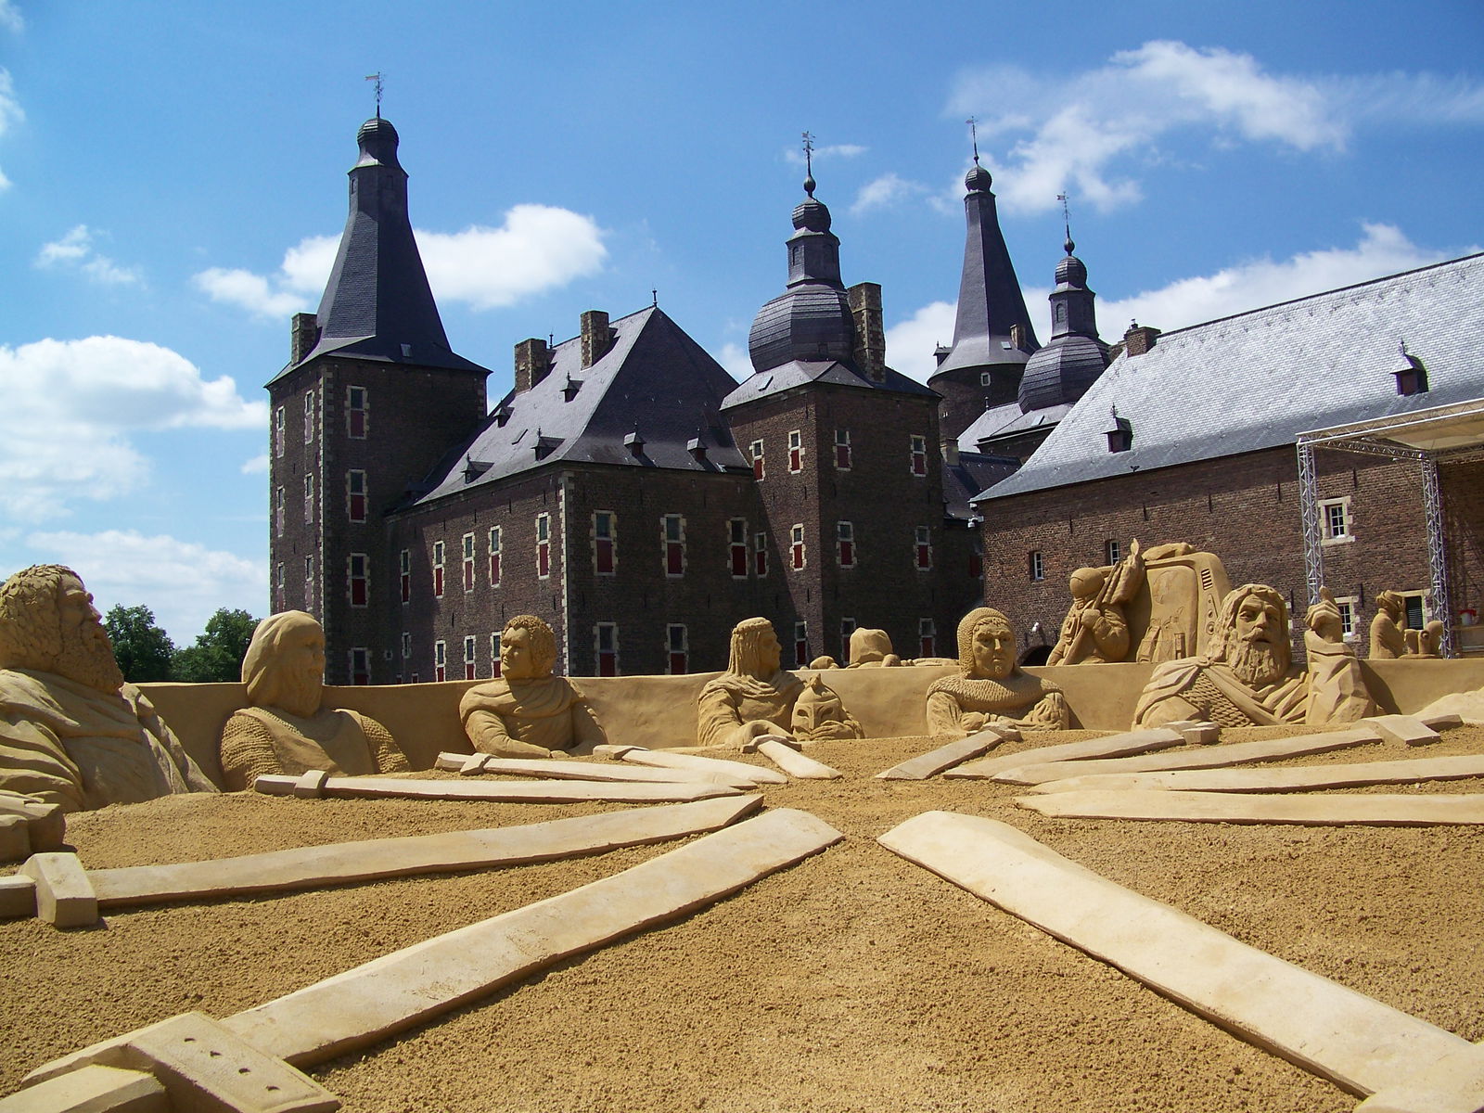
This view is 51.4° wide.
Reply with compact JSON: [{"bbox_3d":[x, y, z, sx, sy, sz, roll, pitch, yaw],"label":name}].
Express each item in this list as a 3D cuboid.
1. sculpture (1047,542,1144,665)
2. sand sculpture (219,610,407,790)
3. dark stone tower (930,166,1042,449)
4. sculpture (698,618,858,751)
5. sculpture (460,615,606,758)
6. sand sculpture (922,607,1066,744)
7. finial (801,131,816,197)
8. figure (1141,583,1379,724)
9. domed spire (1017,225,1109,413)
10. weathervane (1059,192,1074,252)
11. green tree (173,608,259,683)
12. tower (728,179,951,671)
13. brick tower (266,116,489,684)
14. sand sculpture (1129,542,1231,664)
[{"bbox_3d":[3.876,0.568,17.000,0.750,1.360,0.850,4,-8,-43],"label":"sculpture"},{"bbox_3d":[-2.400,0.798,8.600,0.620,0.970,0.920,-7,-8,41],"label":"sand sculpture"},{"bbox_3d":[15.701,-6.870,96.842,7.523,36.839,7.523,2,-7,-35],"label":"dark stone tower"},{"bbox_3d":[0.249,0.831,10.200,1.050,0.860,0.680,-1,-6,-9],"label":"sculpture"},{"bbox_3d":[-1.169,0.727,8.600,0.780,0.810,0.550,0,-6,-21],"label":"sculpture"},{"bbox_3d":[1.632,0.762,9.900,0.900,0.880,0.620,-3,-6,7],"label":"sand sculpture"},{"bbox_3d":[2.984,-17.367,68.134,0.660,2.935,0.500,1,-7,-30],"label":"finial"},{"bbox_3d":[2.958,0.578,8.900,1.360,0.830,0.700,-4,-6,16],"label":"figure"},{"bbox_3d":[16.587,-11.586,76.945,5.774,8.800,5.774,2,-7,-35],"label":"domed spire"},{"bbox_3d":[16.306,-16.801,77.506,0.750,3.175,0.520,1,-7,-30],"label":"weathervane"},{"bbox_3d":[-33.917,8.151,100.000,6.300,9.600,6.300,-2,-6,0],"label":"green tree"},{"bbox_3d":[4.015,-4.321,69.626,7.000,26.200,7.000,2,-7,-35],"label":"tower"},{"bbox_3d":[-18.830,-6.123,79.689,8.802,34.273,8.802,2,-7,-35],"label":"brick tower"},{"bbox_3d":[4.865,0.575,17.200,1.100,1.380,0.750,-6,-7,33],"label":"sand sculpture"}]

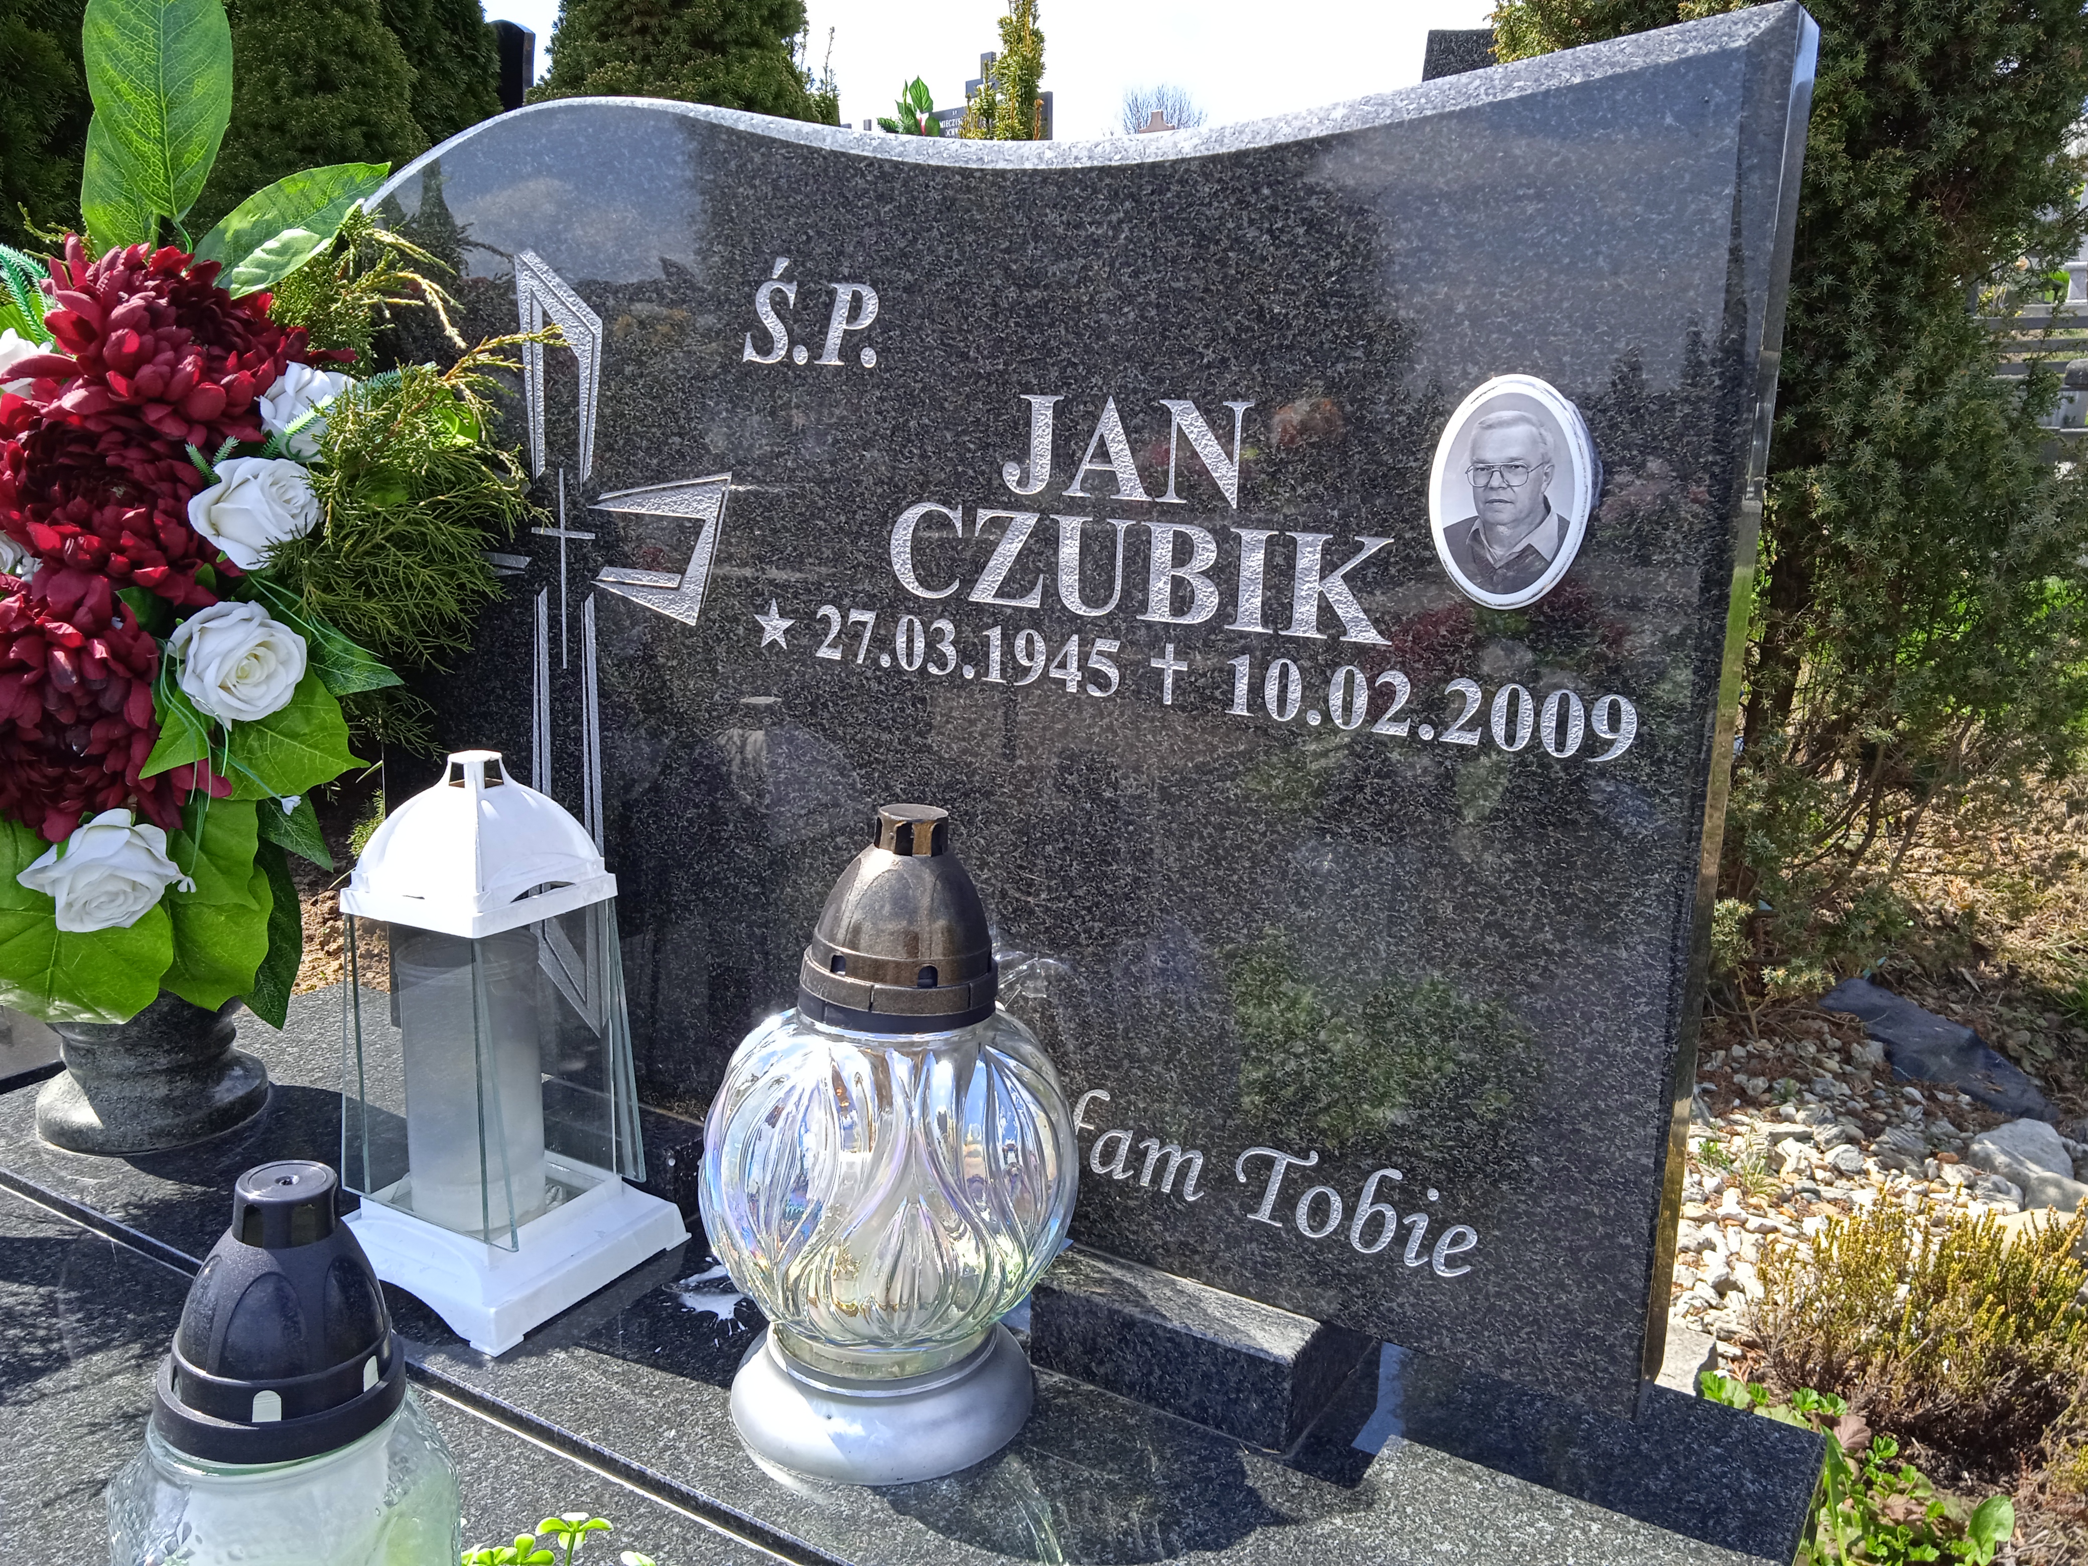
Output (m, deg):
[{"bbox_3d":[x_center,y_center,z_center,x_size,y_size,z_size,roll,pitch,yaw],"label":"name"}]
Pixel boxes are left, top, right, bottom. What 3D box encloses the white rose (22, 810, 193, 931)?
[{"bbox_3d":[-0.655,0.062,1.180,0.112,0.085,0.070,-4,29,-27],"label":"white rose"}]

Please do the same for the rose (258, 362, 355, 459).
[{"bbox_3d":[-0.522,-0.265,1.200,0.070,0.066,0.062,-2,-15,-20],"label":"rose"}]

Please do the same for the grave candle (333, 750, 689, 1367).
[{"bbox_3d":[-0.362,0.151,1.097,0.178,0.343,0.178,8,13,26],"label":"grave candle"}]

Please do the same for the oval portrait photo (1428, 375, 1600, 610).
[{"bbox_3d":[0.233,-0.144,0.838,0.080,0.114,0.012,9,14,30],"label":"oval portrait photo"}]

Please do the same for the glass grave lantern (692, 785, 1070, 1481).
[{"bbox_3d":[-0.085,0.187,0.954,0.211,0.349,0.211,2,12,0],"label":"glass grave lantern"}]

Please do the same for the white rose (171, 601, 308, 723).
[{"bbox_3d":[-0.559,-0.085,1.175,0.094,0.086,0.068,-6,12,-33],"label":"white rose"}]

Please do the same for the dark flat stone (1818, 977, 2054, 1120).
[{"bbox_3d":[1.360,0.375,2.600,0.200,0.080,0.500,3,12,6],"label":"dark flat stone"}]

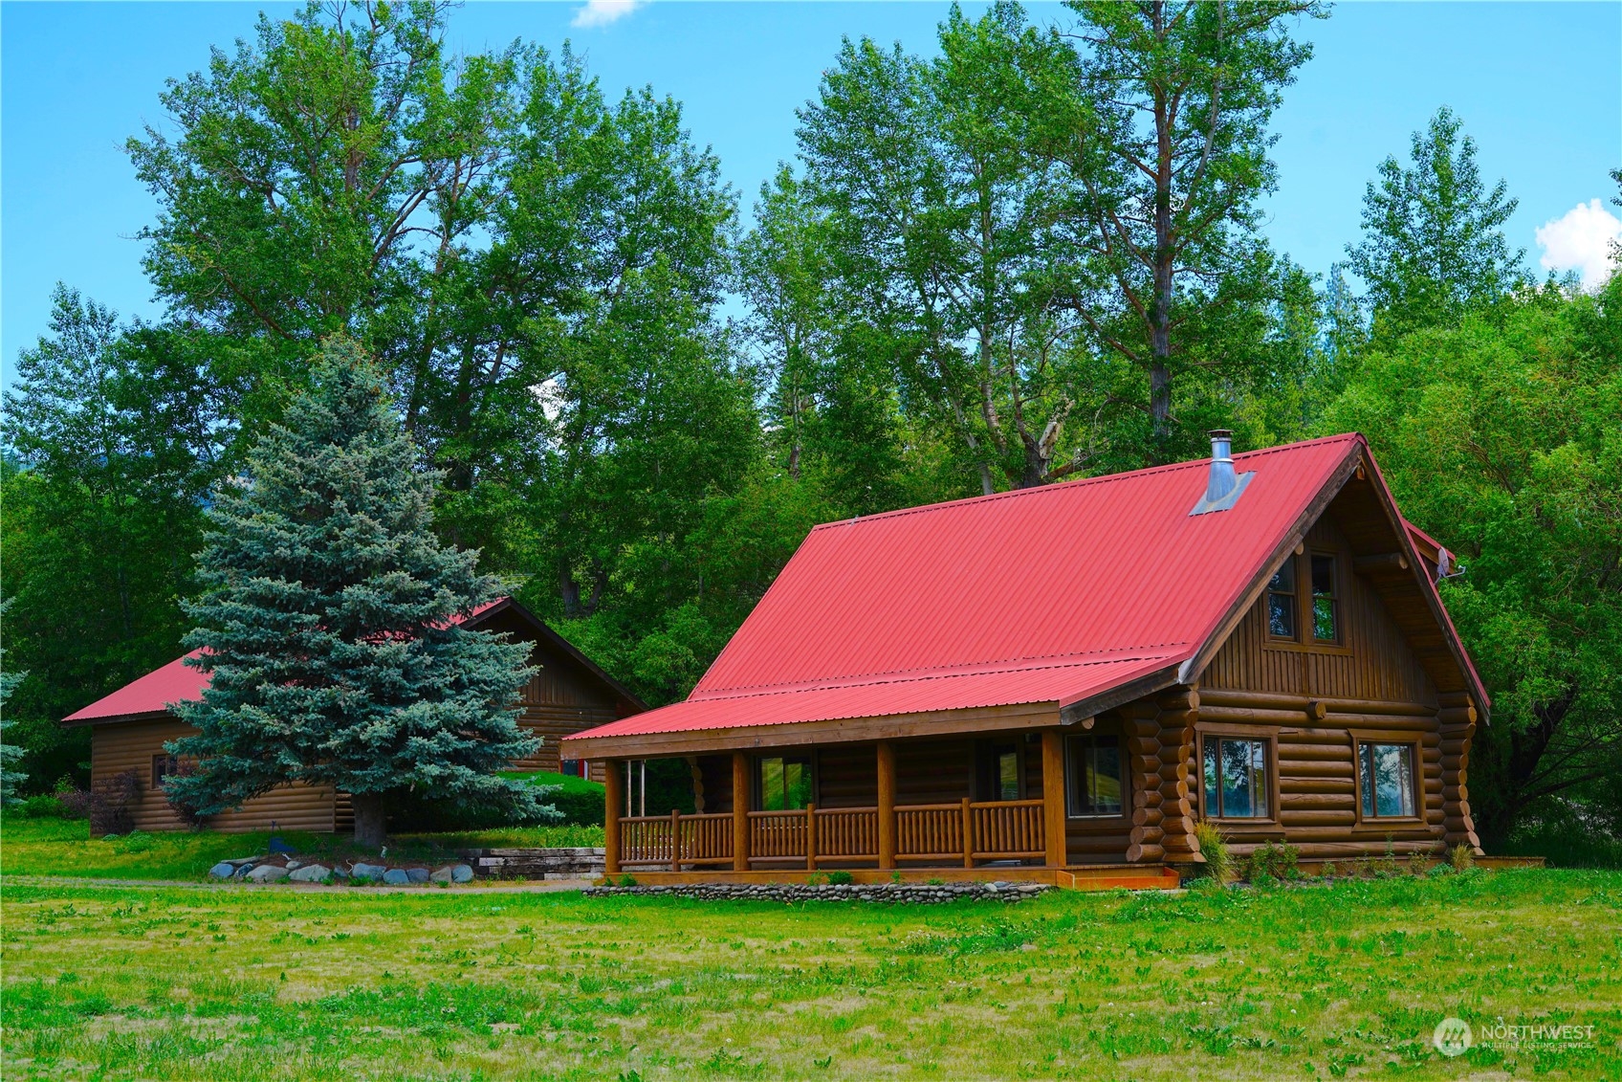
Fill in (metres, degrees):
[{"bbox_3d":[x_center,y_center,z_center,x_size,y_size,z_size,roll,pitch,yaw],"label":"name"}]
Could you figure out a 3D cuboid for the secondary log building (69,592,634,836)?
[{"bbox_3d":[-12.295,4.950,59.798,13.500,5.767,9.115,-8,-11,43],"label":"secondary log building"}]

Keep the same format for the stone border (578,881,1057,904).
[{"bbox_3d":[-0.266,5.667,36.275,0.572,0.354,10.972,7,-11,-43],"label":"stone border"}]

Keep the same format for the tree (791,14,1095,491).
[{"bbox_3d":[3.820,-3.885,67.184,8.675,25.453,9.500,-1,-8,0],"label":"tree"}]

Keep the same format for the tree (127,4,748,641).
[{"bbox_3d":[-11.798,-4.332,71.323,19.538,26.606,17.000,-1,-8,0],"label":"tree"}]

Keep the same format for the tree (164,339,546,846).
[{"bbox_3d":[-9.302,0.965,45.833,7.803,10.382,7.803,-1,-8,0],"label":"tree"}]

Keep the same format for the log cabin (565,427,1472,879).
[{"bbox_3d":[3.887,2.430,41.317,12.220,7.488,13.052,7,-11,-43],"label":"log cabin"}]

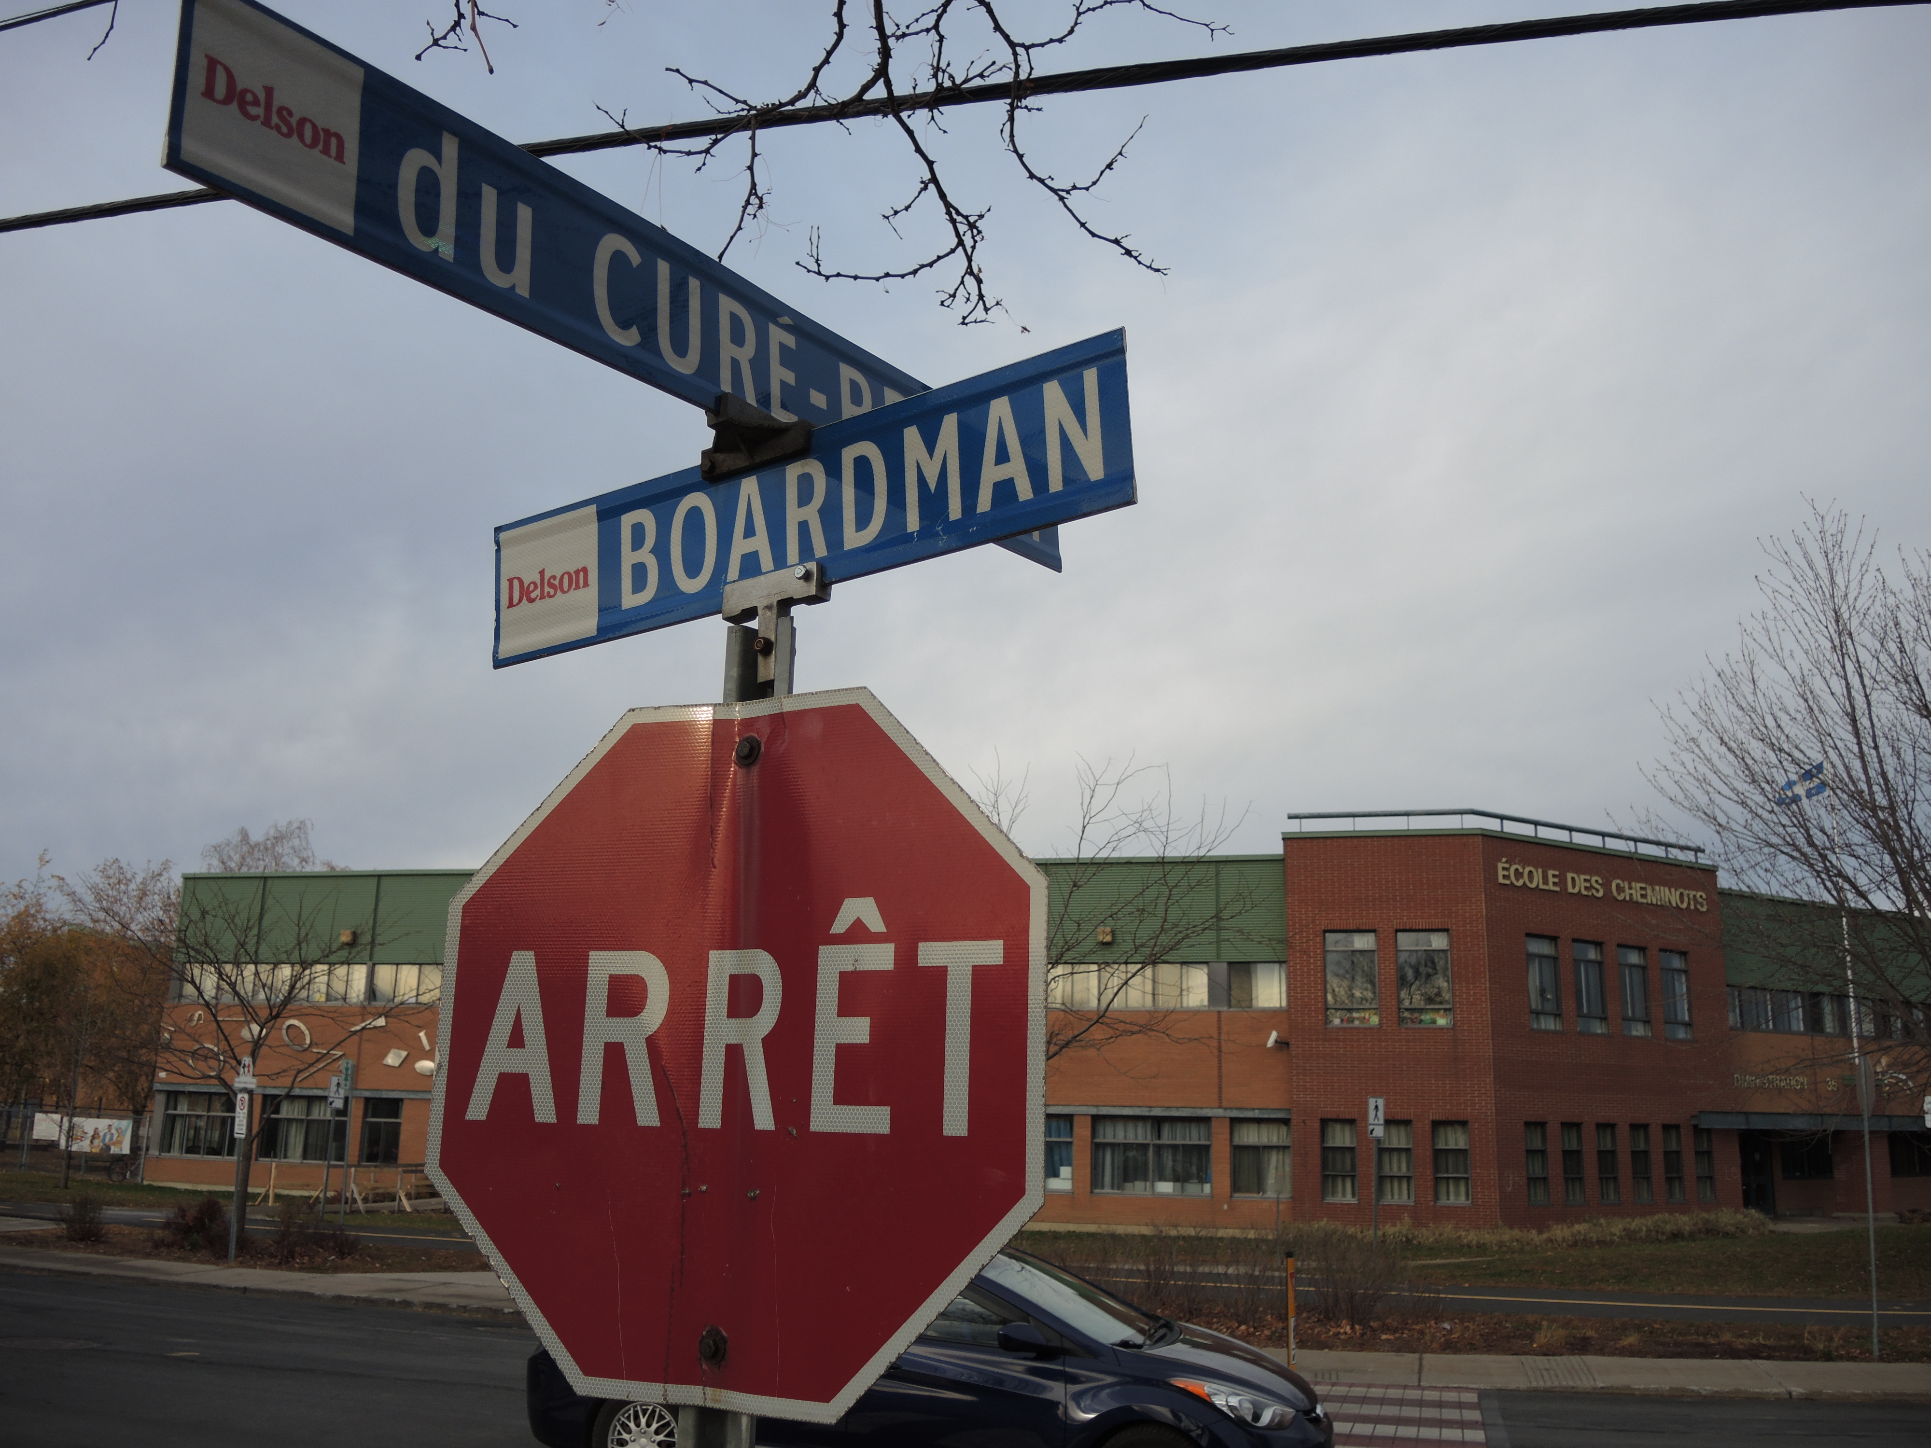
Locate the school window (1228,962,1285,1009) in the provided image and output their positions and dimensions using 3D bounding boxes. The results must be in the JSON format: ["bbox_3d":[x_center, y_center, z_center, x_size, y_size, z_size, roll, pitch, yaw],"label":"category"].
[{"bbox_3d":[6.801,6.102,36.261,1.360,1.110,0.130,-2,-14,14],"label":"school window"}]

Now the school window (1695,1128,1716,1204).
[{"bbox_3d":[17.535,10.434,37.018,0.694,1.749,0.150,9,-16,-29],"label":"school window"}]

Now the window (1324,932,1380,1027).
[{"bbox_3d":[8.728,5.756,35.263,1.165,2.189,0.150,-2,-14,15],"label":"window"}]

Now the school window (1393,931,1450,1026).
[{"bbox_3d":[10.211,5.657,34.719,1.150,2.160,0.130,-2,-14,14],"label":"school window"}]

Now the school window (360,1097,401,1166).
[{"bbox_3d":[-15.291,10.698,40.979,1.140,1.660,0.130,-2,-14,14],"label":"school window"}]

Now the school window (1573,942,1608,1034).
[{"bbox_3d":[14.451,6.104,36.058,1.100,2.160,0.130,9,-16,-29],"label":"school window"}]

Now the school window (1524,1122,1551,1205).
[{"bbox_3d":[12.547,9.626,34.224,0.699,1.739,0.150,9,-16,-29],"label":"school window"}]

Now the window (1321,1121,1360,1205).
[{"bbox_3d":[8.251,9.632,34.409,0.759,1.750,0.150,-2,-14,15],"label":"window"}]

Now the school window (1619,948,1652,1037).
[{"bbox_3d":[15.860,6.329,36.974,1.081,2.118,0.150,9,-16,-29],"label":"school window"}]

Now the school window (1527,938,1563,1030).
[{"bbox_3d":[13.107,5.871,35.299,1.100,2.150,0.130,9,-16,-29],"label":"school window"}]

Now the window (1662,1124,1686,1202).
[{"bbox_3d":[16.545,10.269,36.465,0.679,1.746,0.150,9,-16,-29],"label":"window"}]

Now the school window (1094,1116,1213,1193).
[{"bbox_3d":[4.297,9.979,35.959,2.750,1.774,0.150,-2,-14,15],"label":"school window"}]

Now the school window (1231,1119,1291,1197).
[{"bbox_3d":[6.708,9.829,35.337,1.326,1.754,0.150,-2,-14,15],"label":"school window"}]

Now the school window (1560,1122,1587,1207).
[{"bbox_3d":[13.495,9.761,34.617,0.680,1.750,0.130,9,-16,-29],"label":"school window"}]

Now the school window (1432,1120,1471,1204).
[{"bbox_3d":[10.499,9.462,33.671,0.760,1.770,0.130,-2,-14,14],"label":"school window"}]

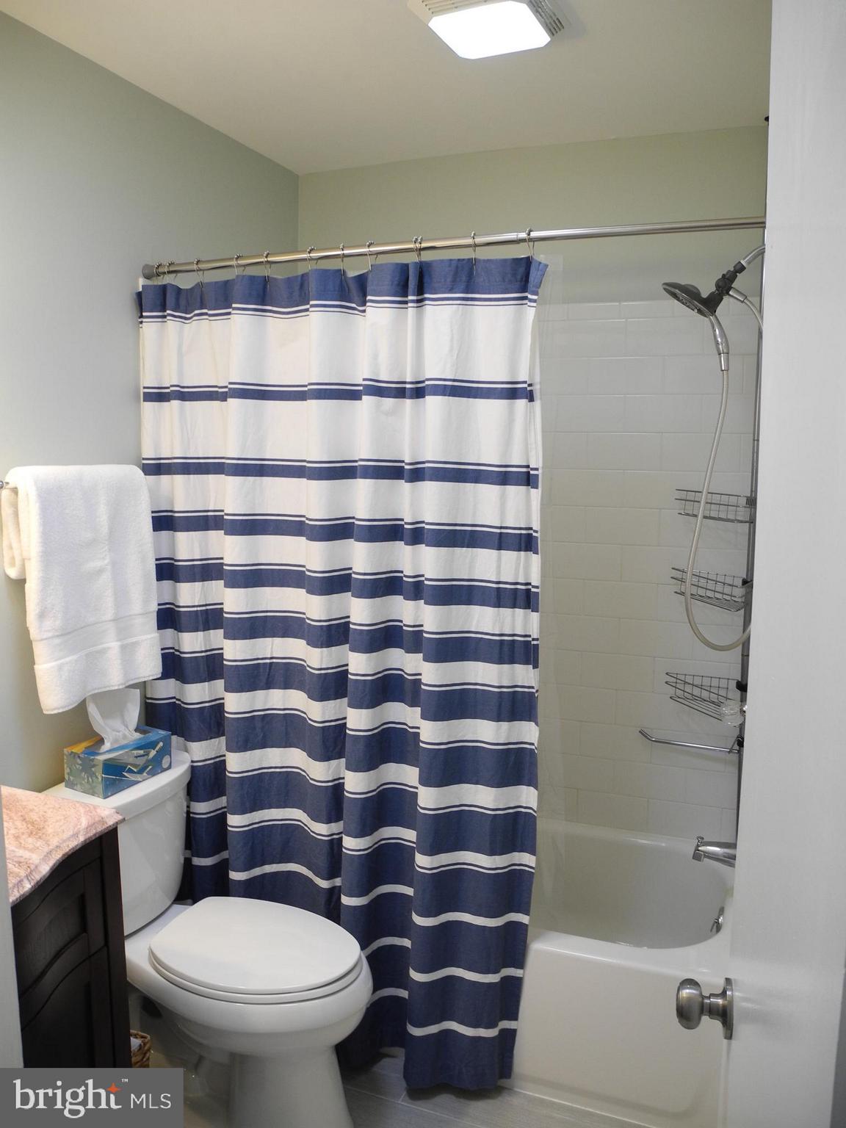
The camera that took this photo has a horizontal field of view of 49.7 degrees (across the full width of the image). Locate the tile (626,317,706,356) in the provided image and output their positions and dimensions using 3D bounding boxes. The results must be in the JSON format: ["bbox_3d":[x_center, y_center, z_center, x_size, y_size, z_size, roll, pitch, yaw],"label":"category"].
[{"bbox_3d":[0.697,-0.650,2.614,0.216,0.108,0.009,3,7,20],"label":"tile"}]

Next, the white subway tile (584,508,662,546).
[{"bbox_3d":[0.594,-0.115,2.712,0.216,0.108,0.010,3,8,20],"label":"white subway tile"}]

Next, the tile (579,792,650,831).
[{"bbox_3d":[0.584,0.760,2.805,0.216,0.108,0.009,3,7,20],"label":"tile"}]

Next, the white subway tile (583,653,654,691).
[{"bbox_3d":[0.581,0.322,2.718,0.216,0.108,0.008,3,8,21],"label":"white subway tile"}]

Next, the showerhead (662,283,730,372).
[{"bbox_3d":[0.669,-0.569,2.163,0.135,0.245,0.135,-16,1,22],"label":"showerhead"}]

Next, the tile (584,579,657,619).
[{"bbox_3d":[0.590,0.107,2.734,0.216,0.108,0.009,3,7,20],"label":"tile"}]

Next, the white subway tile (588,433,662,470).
[{"bbox_3d":[0.593,-0.329,2.686,0.216,0.108,0.009,3,7,20],"label":"white subway tile"}]

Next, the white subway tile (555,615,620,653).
[{"bbox_3d":[0.494,0.212,2.793,0.210,0.108,0.010,3,8,20],"label":"white subway tile"}]

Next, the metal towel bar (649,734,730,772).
[{"bbox_3d":[0.768,0.512,2.648,0.260,0.030,0.080,3,7,20],"label":"metal towel bar"}]

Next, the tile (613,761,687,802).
[{"bbox_3d":[0.691,0.662,2.779,0.216,0.108,0.010,3,8,20],"label":"tile"}]

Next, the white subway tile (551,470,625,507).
[{"bbox_3d":[0.492,-0.227,2.736,0.216,0.108,0.010,3,8,20],"label":"white subway tile"}]

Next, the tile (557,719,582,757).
[{"bbox_3d":[0.384,0.533,2.855,0.216,0.108,0.009,3,7,20],"label":"tile"}]

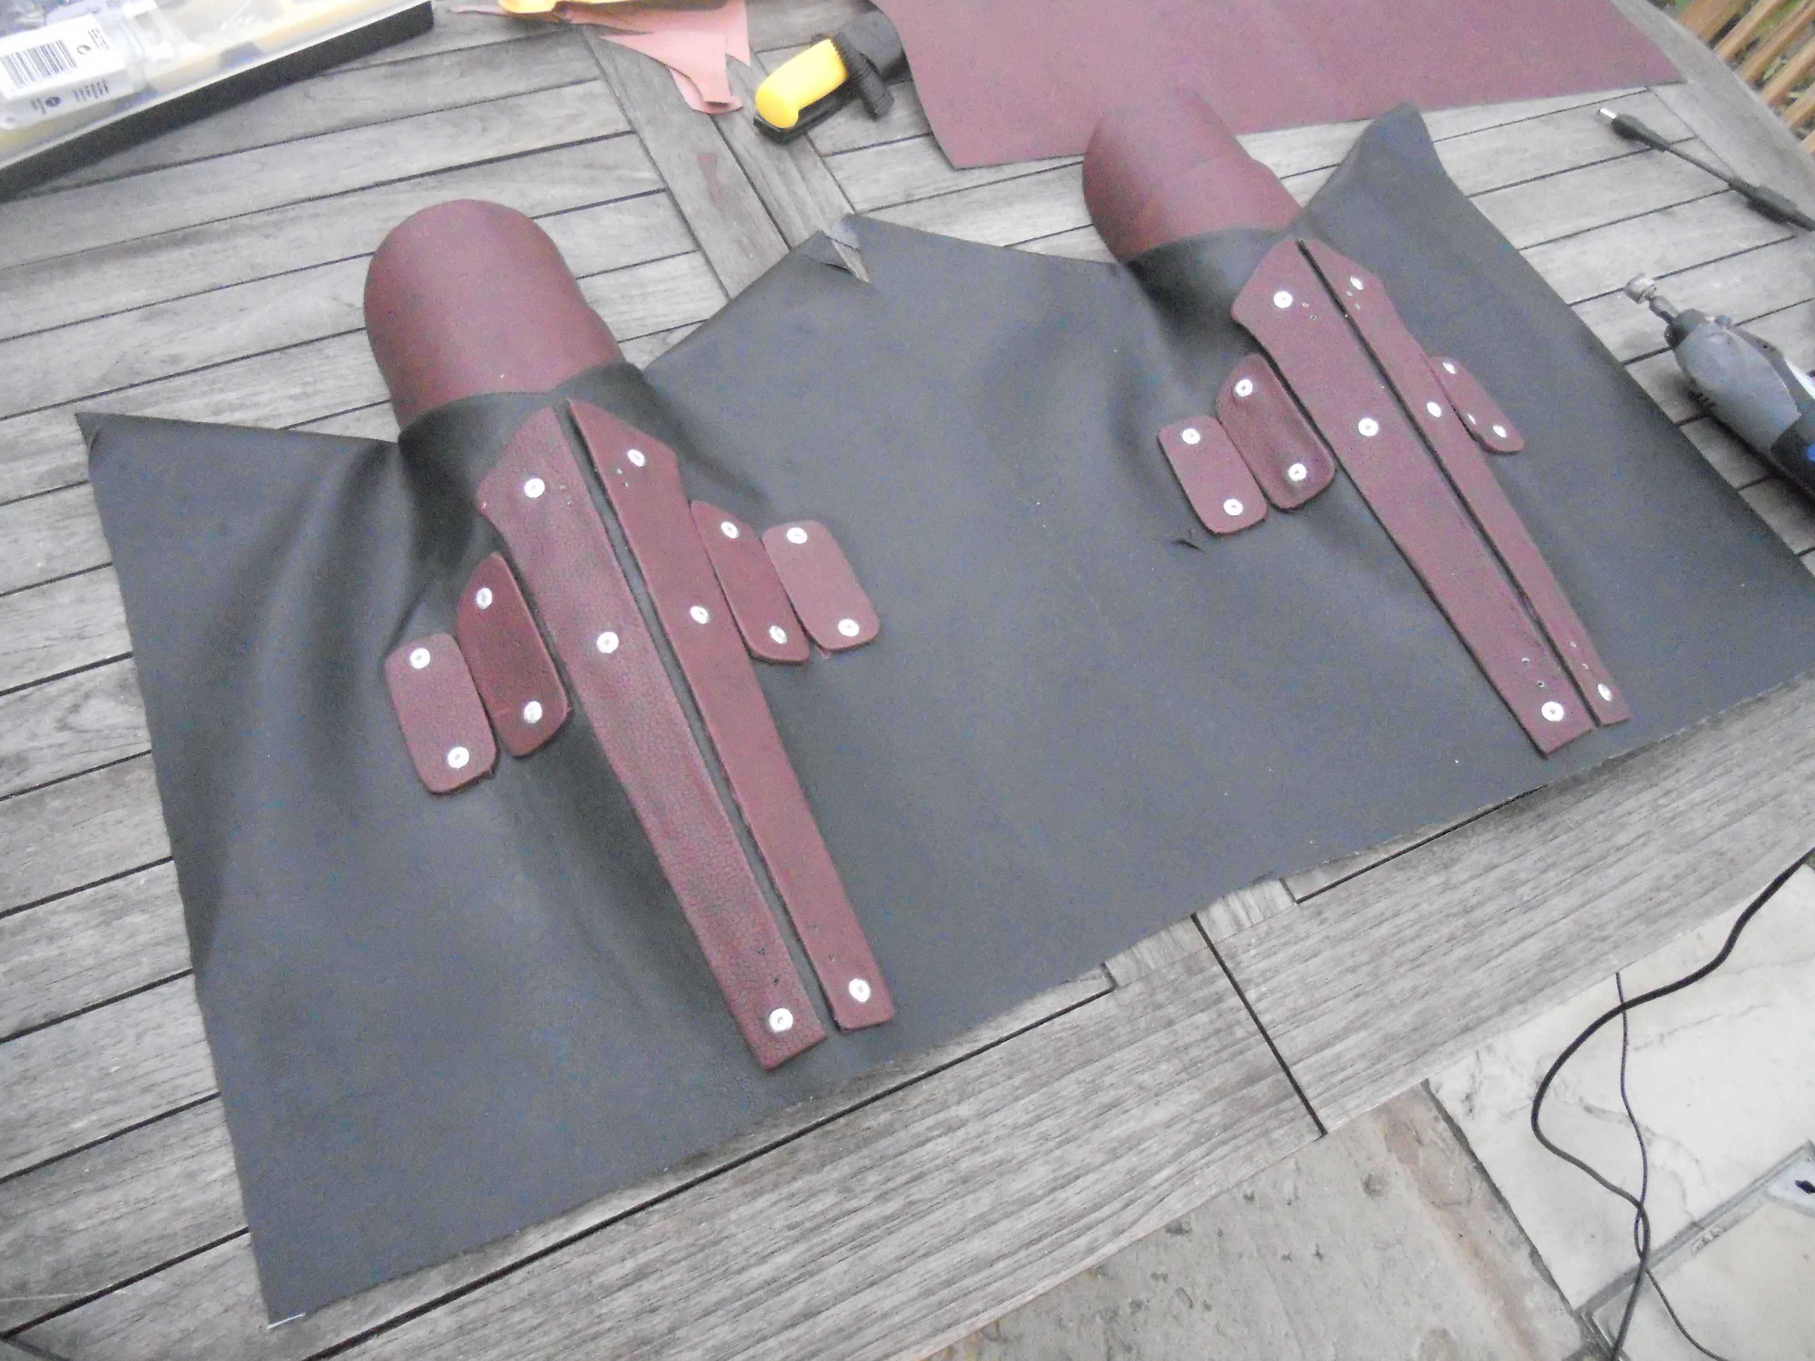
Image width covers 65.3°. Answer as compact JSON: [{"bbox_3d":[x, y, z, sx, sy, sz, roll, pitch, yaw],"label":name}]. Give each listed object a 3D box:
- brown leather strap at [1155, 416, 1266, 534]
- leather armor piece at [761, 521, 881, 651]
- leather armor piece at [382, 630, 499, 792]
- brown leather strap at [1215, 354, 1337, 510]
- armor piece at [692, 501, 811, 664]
[{"bbox_3d":[0.164,-0.110,0.758,0.037,0.006,0.072,-18,68,-11],"label":"brown leather strap"},{"bbox_3d":[-0.042,-0.047,0.694,0.036,0.006,0.077,-15,61,-25],"label":"leather armor piece"},{"bbox_3d":[-0.209,0.013,0.636,0.036,0.006,0.075,-26,72,-3],"label":"leather armor piece"},{"bbox_3d":[0.196,-0.132,0.763,0.039,0.010,0.086,-33,72,15],"label":"brown leather strap"},{"bbox_3d":[-0.075,-0.046,0.676,0.039,0.008,0.091,1,58,-47],"label":"armor piece"}]

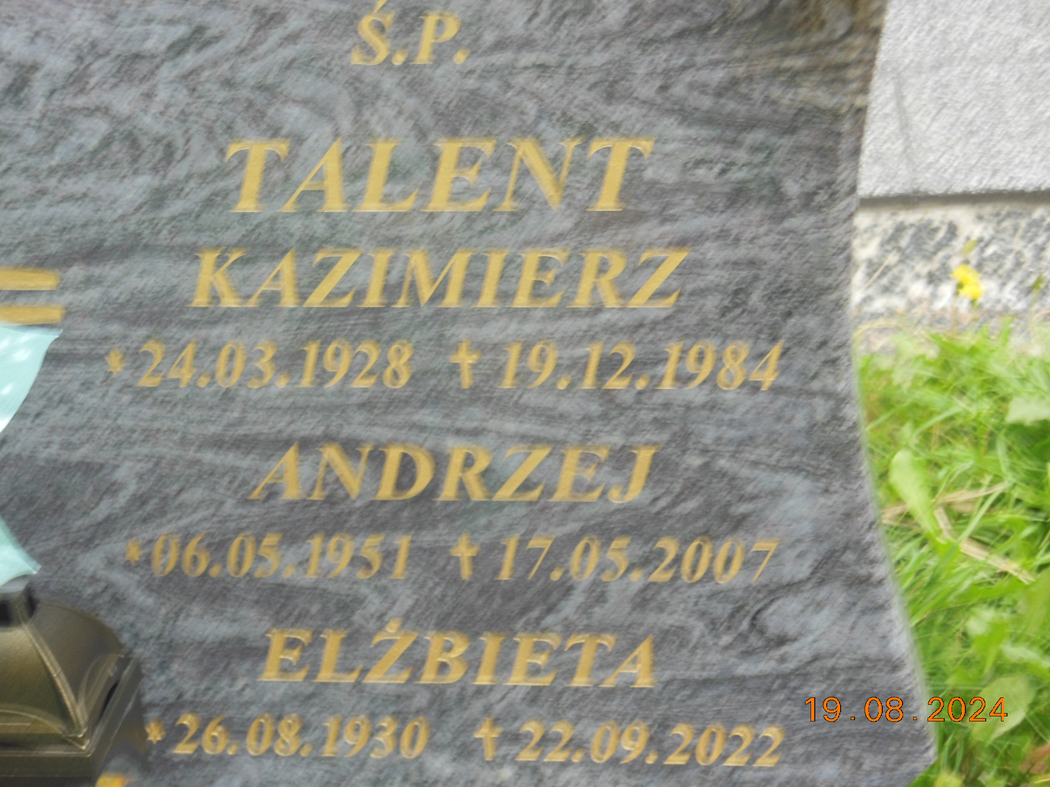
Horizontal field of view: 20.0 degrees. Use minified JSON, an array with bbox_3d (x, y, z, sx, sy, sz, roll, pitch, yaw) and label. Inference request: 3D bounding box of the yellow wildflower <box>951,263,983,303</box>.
[{"bbox_3d":[0.509,-0.127,3.420,0.036,0.039,0.032,2,23,8],"label":"yellow wildflower"}]

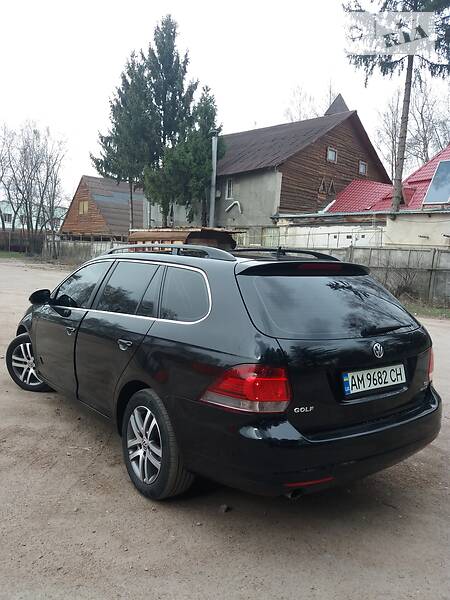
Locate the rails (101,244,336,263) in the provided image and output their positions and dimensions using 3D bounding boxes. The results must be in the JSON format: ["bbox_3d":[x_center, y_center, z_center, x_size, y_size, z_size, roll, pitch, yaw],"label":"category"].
[{"bbox_3d":[-0.066,-0.352,3.729,1.140,0.100,1.800,-2,6,-36],"label":"rails"}]

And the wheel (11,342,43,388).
[{"bbox_3d":[-1.985,0.643,5.070,0.455,0.455,0.170,3,5,15],"label":"wheel"}]

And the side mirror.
[{"bbox_3d":[-1.654,-0.028,4.339,0.190,0.145,0.110,-2,6,-36],"label":"side mirror"}]

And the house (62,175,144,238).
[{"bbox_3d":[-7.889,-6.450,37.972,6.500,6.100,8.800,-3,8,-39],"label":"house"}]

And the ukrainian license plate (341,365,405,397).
[{"bbox_3d":[0.805,0.419,2.583,0.520,0.112,0.015,-2,-9,-36],"label":"ukrainian license plate"}]

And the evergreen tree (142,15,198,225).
[{"bbox_3d":[-3.164,-9.593,29.578,4.000,14.700,4.000,2,6,0],"label":"evergreen tree"}]

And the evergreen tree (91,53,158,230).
[{"bbox_3d":[-5.593,-8.431,29.225,5.000,12.300,5.000,2,6,0],"label":"evergreen tree"}]

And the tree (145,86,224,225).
[{"bbox_3d":[-2.082,-6.868,27.384,4.600,9.900,4.600,2,6,0],"label":"tree"}]

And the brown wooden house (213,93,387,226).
[{"bbox_3d":[3.054,-8.060,36.322,10.800,10.500,14.500,-3,8,-38],"label":"brown wooden house"}]

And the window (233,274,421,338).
[{"bbox_3d":[0.672,0.029,2.744,1.240,0.410,0.110,-2,-34,-36],"label":"window"}]

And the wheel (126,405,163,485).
[{"bbox_3d":[-0.432,0.877,2.971,0.170,0.455,0.455,-2,6,-36],"label":"wheel"}]

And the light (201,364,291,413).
[{"bbox_3d":[0.097,0.418,2.361,0.330,0.220,0.360,-2,6,-36],"label":"light"}]

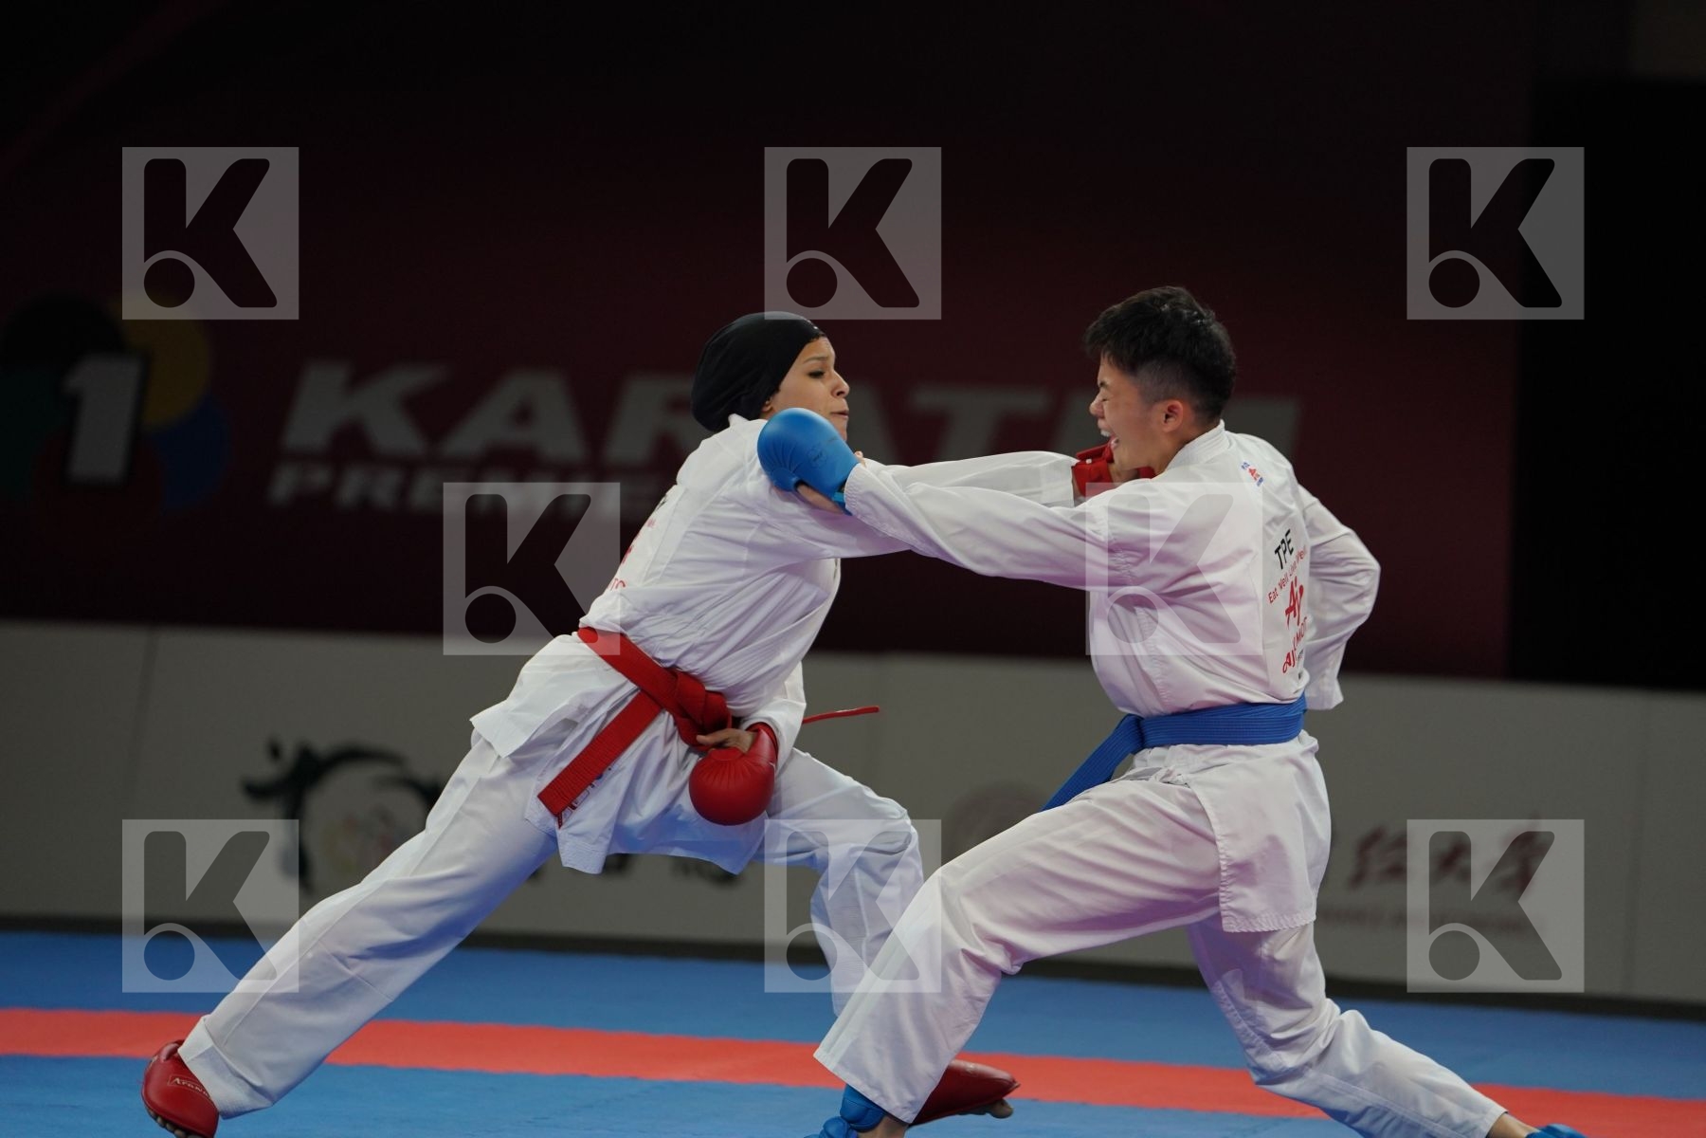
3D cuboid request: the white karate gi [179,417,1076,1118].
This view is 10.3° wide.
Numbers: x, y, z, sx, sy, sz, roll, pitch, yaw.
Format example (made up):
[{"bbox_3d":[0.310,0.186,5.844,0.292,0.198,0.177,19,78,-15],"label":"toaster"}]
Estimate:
[{"bbox_3d":[-0.334,0.276,13.362,1.264,0.993,0.660,2,1,-12],"label":"white karate gi"}]

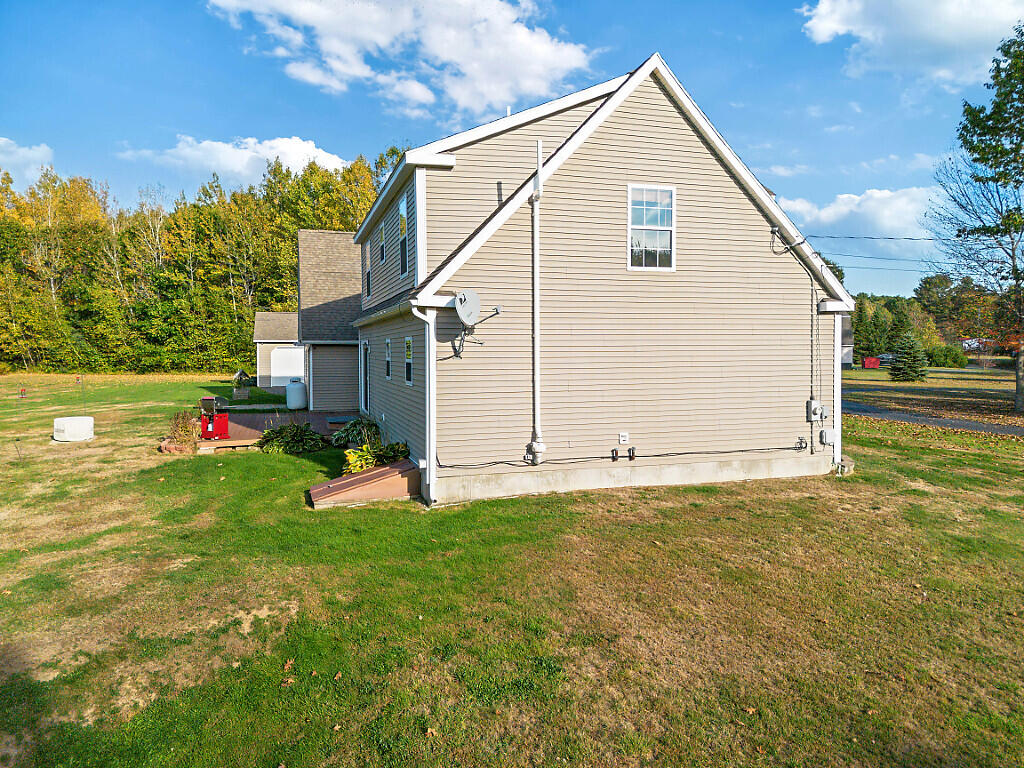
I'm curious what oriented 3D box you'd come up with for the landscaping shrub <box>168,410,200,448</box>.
[{"bbox_3d":[-8.303,1.141,18.000,0.850,1.000,0.950,-1,3,-17],"label":"landscaping shrub"}]

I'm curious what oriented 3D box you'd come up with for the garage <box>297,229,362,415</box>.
[{"bbox_3d":[-4.590,-2.785,30.438,8.800,7.262,8.700,-1,3,-17],"label":"garage"}]

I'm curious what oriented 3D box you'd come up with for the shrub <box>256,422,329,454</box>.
[{"bbox_3d":[-5.745,1.402,18.500,1.650,0.720,1.100,-1,3,-17],"label":"shrub"}]

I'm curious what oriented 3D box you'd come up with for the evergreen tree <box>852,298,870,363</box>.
[{"bbox_3d":[53.993,-8.134,110.000,3.000,10.100,3.000,-1,3,-17],"label":"evergreen tree"}]

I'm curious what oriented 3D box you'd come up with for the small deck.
[{"bbox_3d":[-6.694,1.384,21.540,4.400,0.280,7.300,-1,3,-17],"label":"small deck"}]

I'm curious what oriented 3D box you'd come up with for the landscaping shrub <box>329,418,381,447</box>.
[{"bbox_3d":[-4.326,1.327,19.500,1.200,0.680,1.100,-1,3,-17],"label":"landscaping shrub"}]

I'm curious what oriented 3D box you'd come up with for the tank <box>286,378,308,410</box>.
[{"bbox_3d":[-8.233,0.383,27.200,0.760,1.250,0.760,-1,3,-17],"label":"tank"}]

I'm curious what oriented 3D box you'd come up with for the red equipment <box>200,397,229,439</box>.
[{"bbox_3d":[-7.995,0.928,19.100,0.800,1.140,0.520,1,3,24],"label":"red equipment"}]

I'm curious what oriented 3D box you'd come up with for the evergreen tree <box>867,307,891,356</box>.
[{"bbox_3d":[51.620,-6.761,100.000,3.900,8.200,3.900,-1,3,-17],"label":"evergreen tree"}]

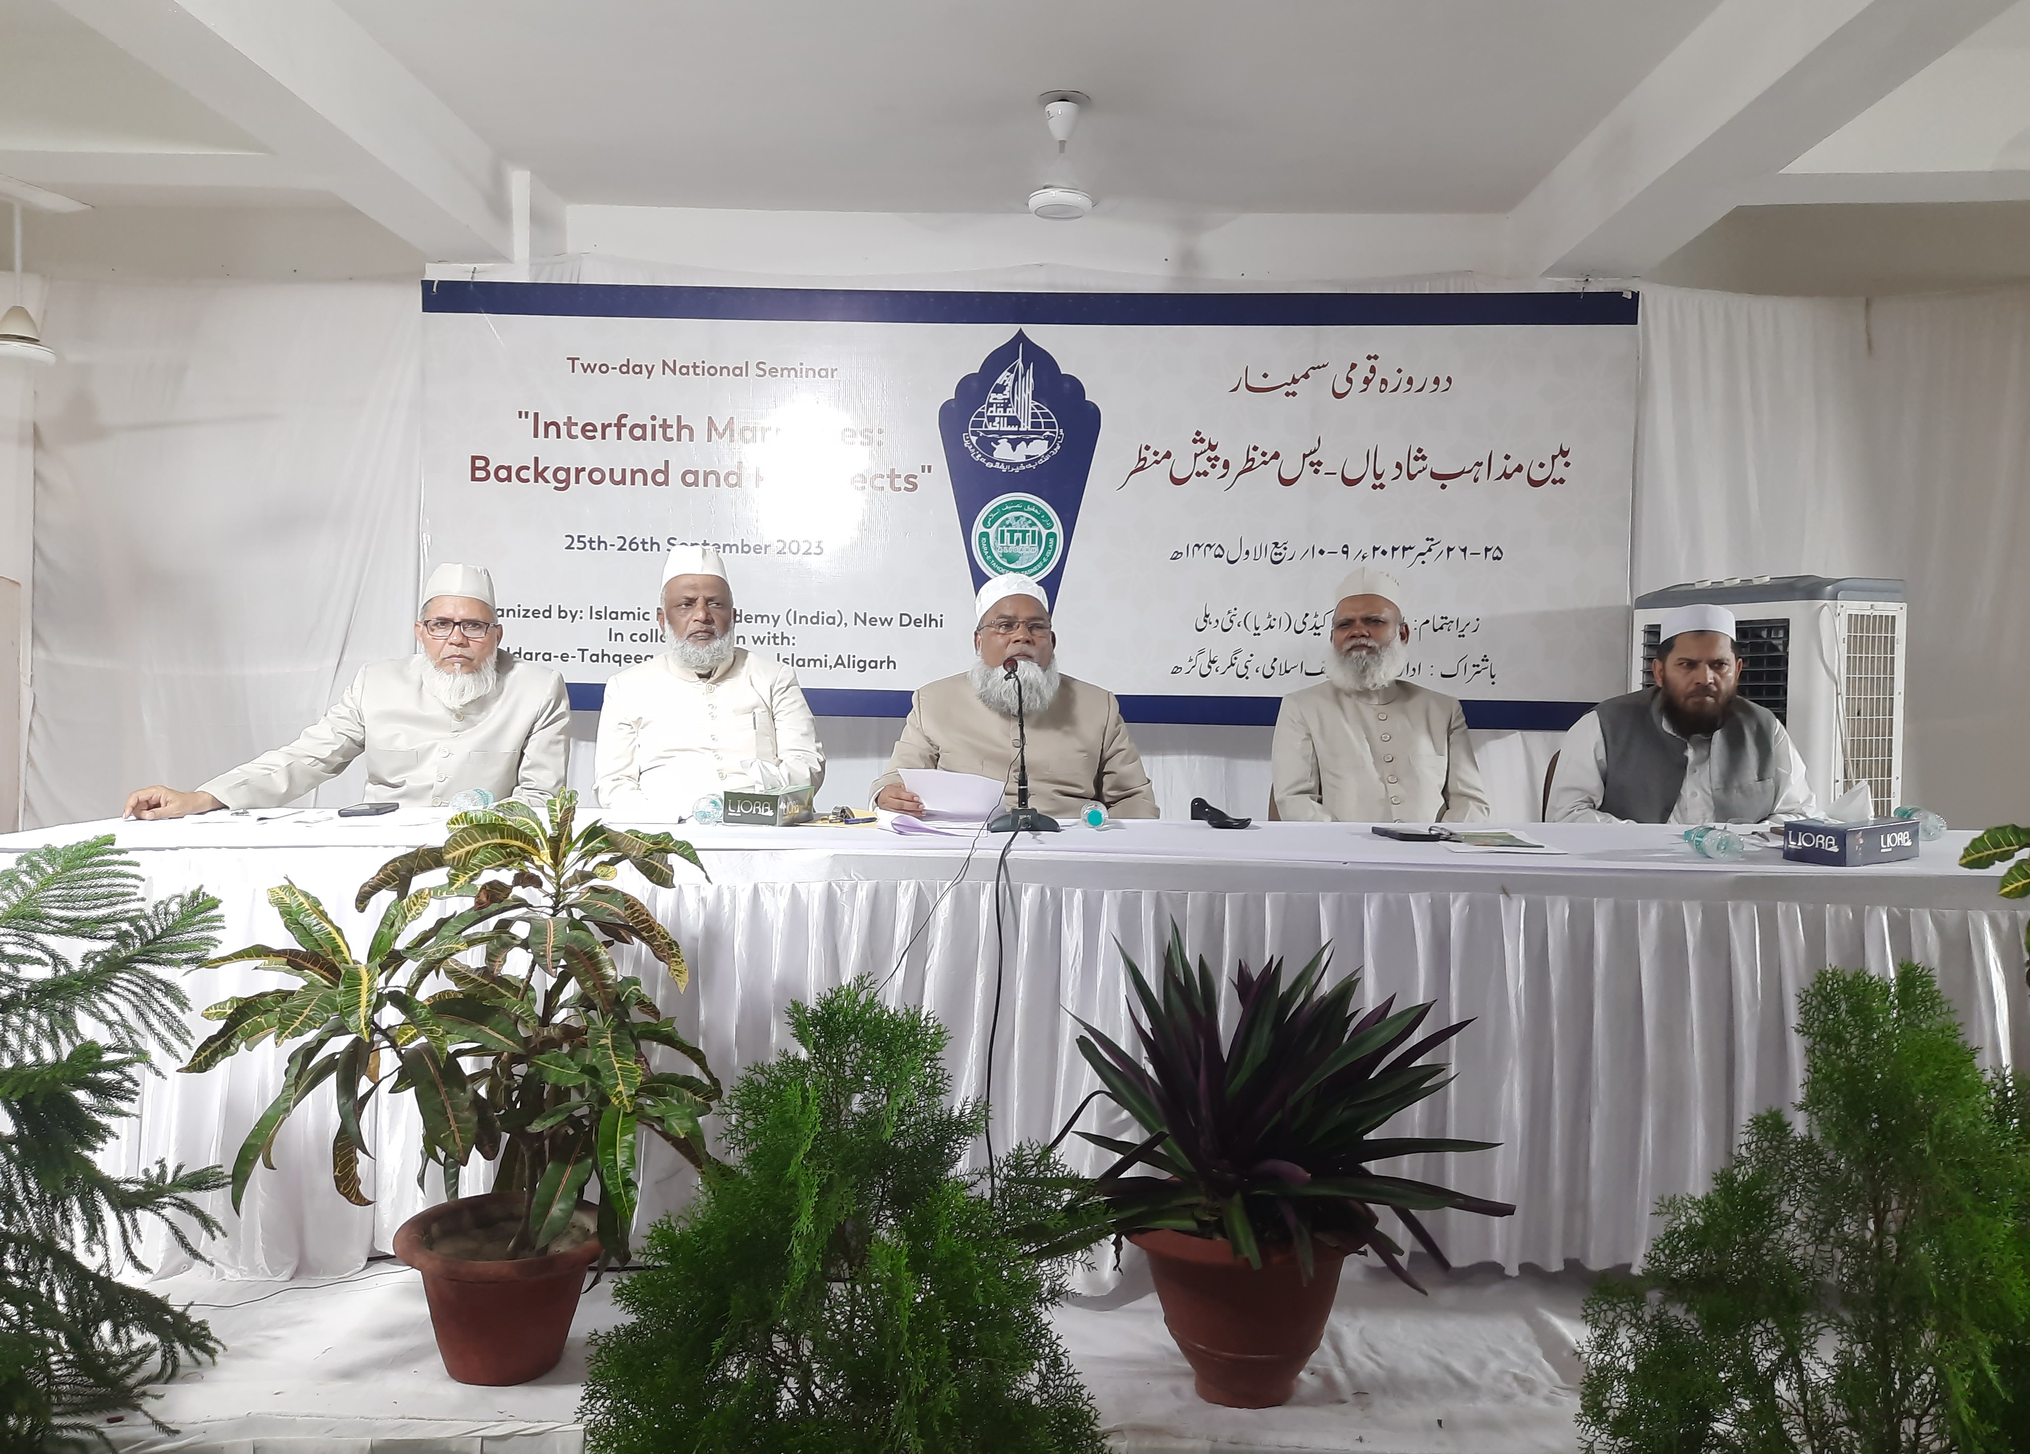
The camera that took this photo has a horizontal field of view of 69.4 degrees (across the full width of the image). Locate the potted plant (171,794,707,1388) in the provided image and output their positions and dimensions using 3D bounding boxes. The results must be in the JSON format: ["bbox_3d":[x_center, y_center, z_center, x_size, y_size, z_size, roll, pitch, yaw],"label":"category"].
[{"bbox_3d":[-0.874,0.539,2.340,0.820,0.910,0.740,0,2,0],"label":"potted plant"}]

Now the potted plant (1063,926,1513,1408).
[{"bbox_3d":[0.415,0.641,2.273,0.680,0.730,0.660,0,2,0],"label":"potted plant"}]

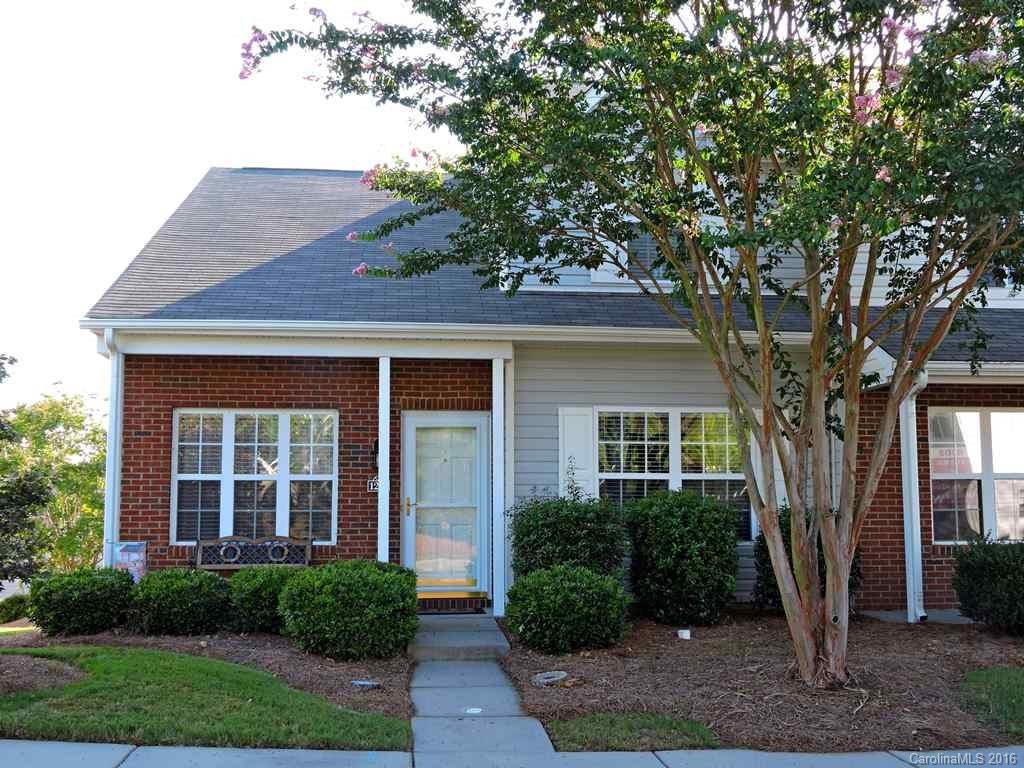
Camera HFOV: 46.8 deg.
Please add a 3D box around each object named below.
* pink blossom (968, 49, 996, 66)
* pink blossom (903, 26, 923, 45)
[{"bbox_3d":[3.546,-2.456,8.900,0.210,0.140,0.180,1,-6,-8],"label":"pink blossom"},{"bbox_3d":[2.945,-2.555,8.700,0.150,0.150,0.140,1,-6,-7],"label":"pink blossom"}]

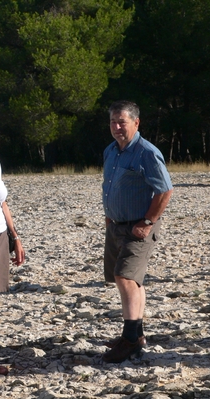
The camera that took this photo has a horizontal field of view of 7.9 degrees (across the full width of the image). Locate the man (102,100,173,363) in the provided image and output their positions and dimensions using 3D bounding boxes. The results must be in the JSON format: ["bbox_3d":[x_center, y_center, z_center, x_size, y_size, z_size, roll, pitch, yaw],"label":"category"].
[{"bbox_3d":[0.221,0.211,10.300,0.530,1.740,0.420,4,5,43],"label":"man"}]

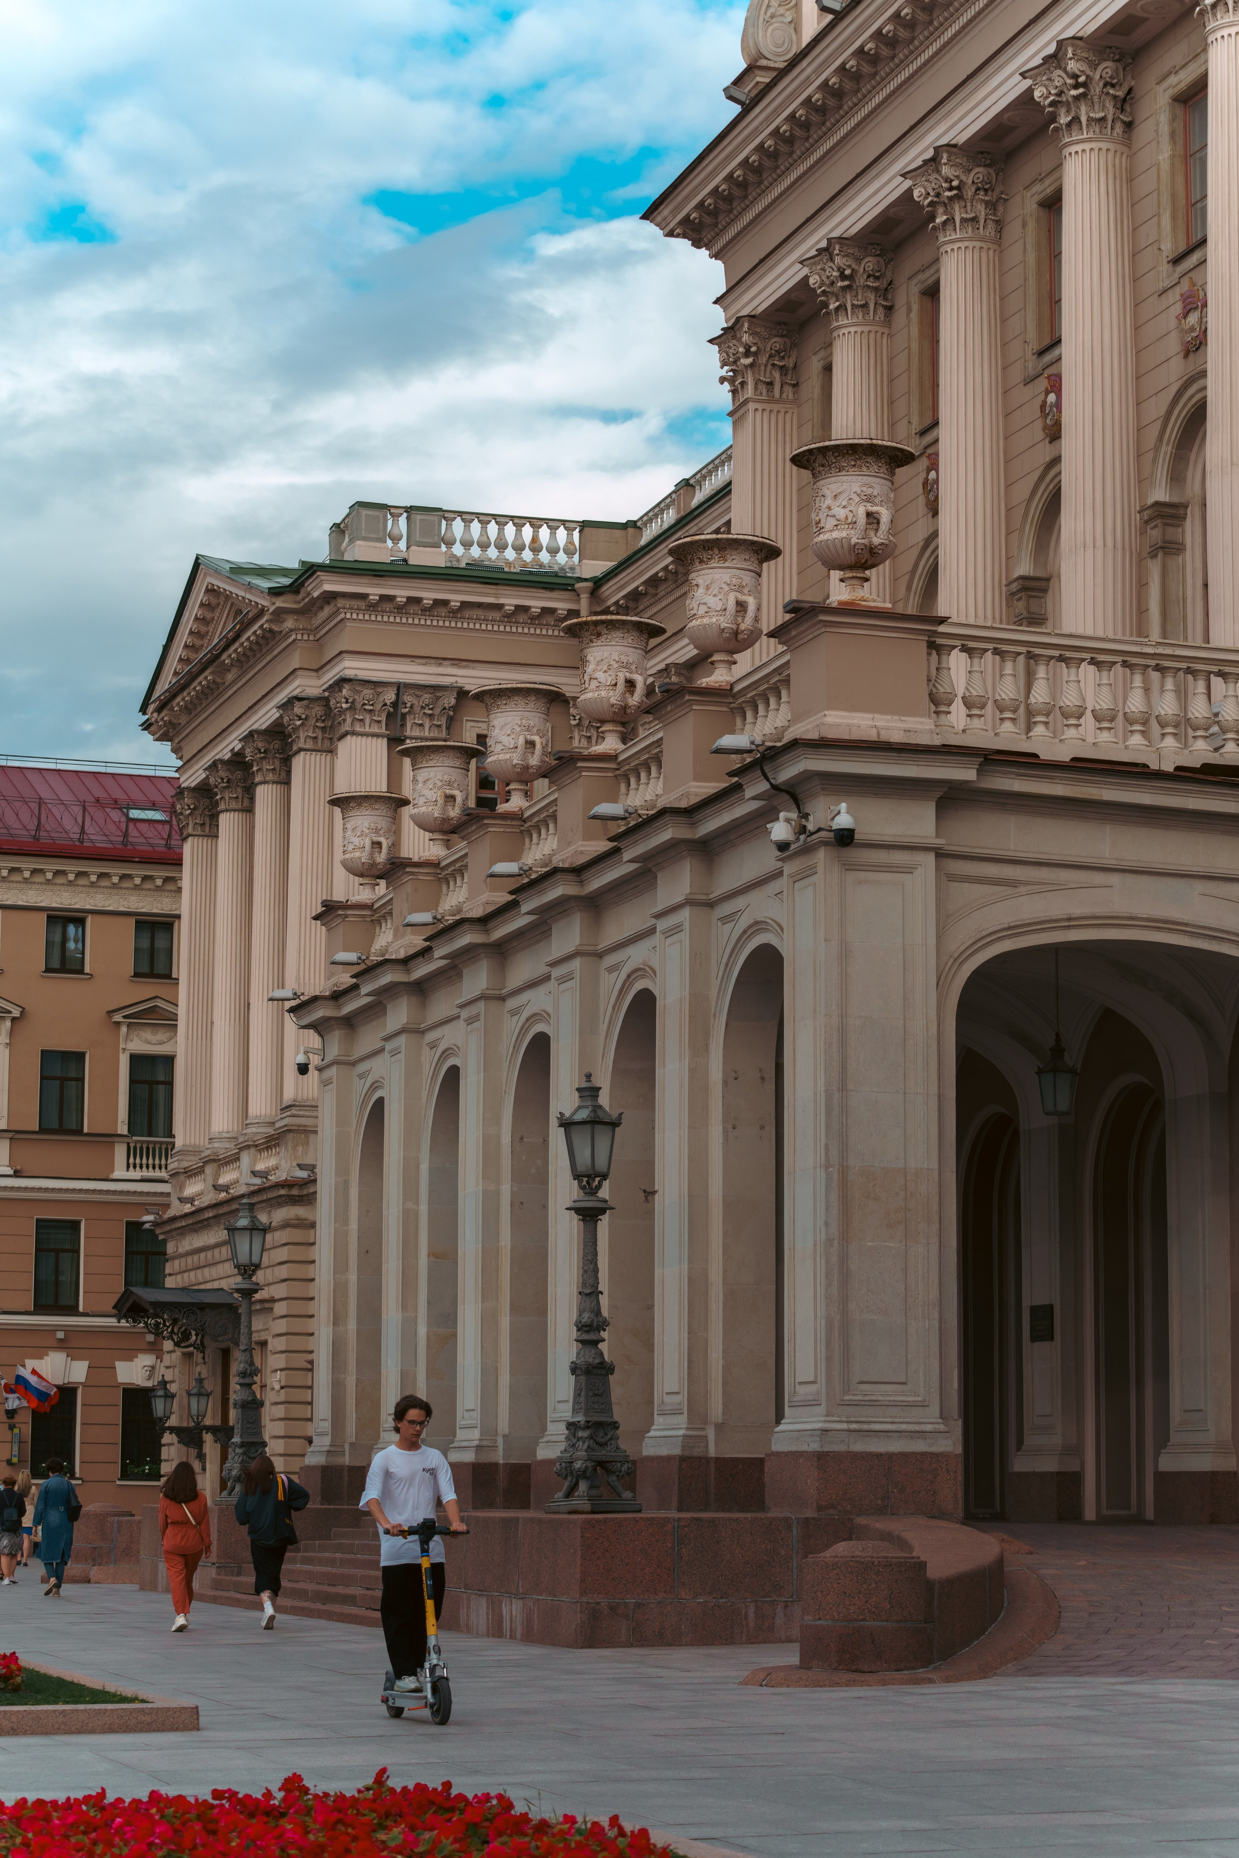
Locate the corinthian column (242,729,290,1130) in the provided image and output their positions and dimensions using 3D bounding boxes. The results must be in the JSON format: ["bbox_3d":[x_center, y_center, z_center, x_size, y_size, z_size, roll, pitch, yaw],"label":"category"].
[{"bbox_3d":[-8.360,0.152,93.737,1.220,9.650,1.220,3,-9,-17],"label":"corinthian column"}]

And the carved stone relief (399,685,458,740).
[{"bbox_3d":[-4.250,-4.821,88.168,1.400,1.280,0.500,3,-9,-17],"label":"carved stone relief"}]

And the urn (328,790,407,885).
[{"bbox_3d":[-3.514,-1.066,55.351,1.170,1.530,1.170,3,-9,-17],"label":"urn"}]

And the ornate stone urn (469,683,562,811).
[{"bbox_3d":[-1.258,-2.191,48.871,1.220,1.630,1.220,0,-8,0],"label":"ornate stone urn"}]

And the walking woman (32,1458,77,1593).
[{"bbox_3d":[-7.231,7.691,50.425,0.550,1.743,0.450,2,-8,-12],"label":"walking woman"}]

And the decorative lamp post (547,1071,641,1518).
[{"bbox_3d":[-0.236,3.461,37.389,0.740,4.180,0.740,3,-8,-17],"label":"decorative lamp post"}]

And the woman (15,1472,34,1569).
[{"bbox_3d":[-10.454,10.363,69.000,0.480,1.670,0.420,2,-8,-12],"label":"woman"}]

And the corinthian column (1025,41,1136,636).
[{"bbox_3d":[5.372,-5.745,45.783,1.050,9.200,1.080,3,-9,-17],"label":"corinthian column"}]

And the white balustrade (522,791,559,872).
[{"bbox_3d":[-0.643,-1.079,46.454,0.380,1.050,2.700,3,-8,-17],"label":"white balustrade"}]

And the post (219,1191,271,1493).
[{"bbox_3d":[-4.936,5.578,52.410,0.740,4.180,0.740,3,-8,-17],"label":"post"}]

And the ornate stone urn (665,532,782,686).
[{"bbox_3d":[1.119,-3.241,41.567,1.220,1.630,1.220,0,-8,0],"label":"ornate stone urn"}]

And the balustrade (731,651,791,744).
[{"bbox_3d":[1.733,-2.023,38.677,0.400,1.200,2.800,3,-9,-17],"label":"balustrade"}]

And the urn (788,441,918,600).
[{"bbox_3d":[2.260,-3.765,37.915,1.220,1.630,1.220,0,-8,0],"label":"urn"}]

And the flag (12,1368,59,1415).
[{"bbox_3d":[-16.714,13.200,112.161,1.350,1.400,0.500,3,-8,-17],"label":"flag"}]

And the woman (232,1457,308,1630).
[{"bbox_3d":[-3.357,5.964,38.183,0.660,1.670,0.500,2,-8,-13],"label":"woman"}]

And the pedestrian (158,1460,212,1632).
[{"bbox_3d":[-4.247,6.059,38.518,0.500,1.641,0.450,2,-8,-13],"label":"pedestrian"}]

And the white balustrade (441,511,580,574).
[{"bbox_3d":[-2.334,-8.248,84.054,3.100,1.300,0.420,3,-9,-17],"label":"white balustrade"}]

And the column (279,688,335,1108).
[{"bbox_3d":[-6.877,-0.472,87.120,1.080,9.600,1.080,3,-8,-17],"label":"column"}]

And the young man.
[{"bbox_3d":[-1.220,3.659,23.327,0.580,1.767,0.550,3,-9,-17],"label":"young man"}]

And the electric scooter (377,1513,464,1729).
[{"bbox_3d":[-1.186,4.093,23.329,0.530,1.210,1.170,3,-9,-21],"label":"electric scooter"}]

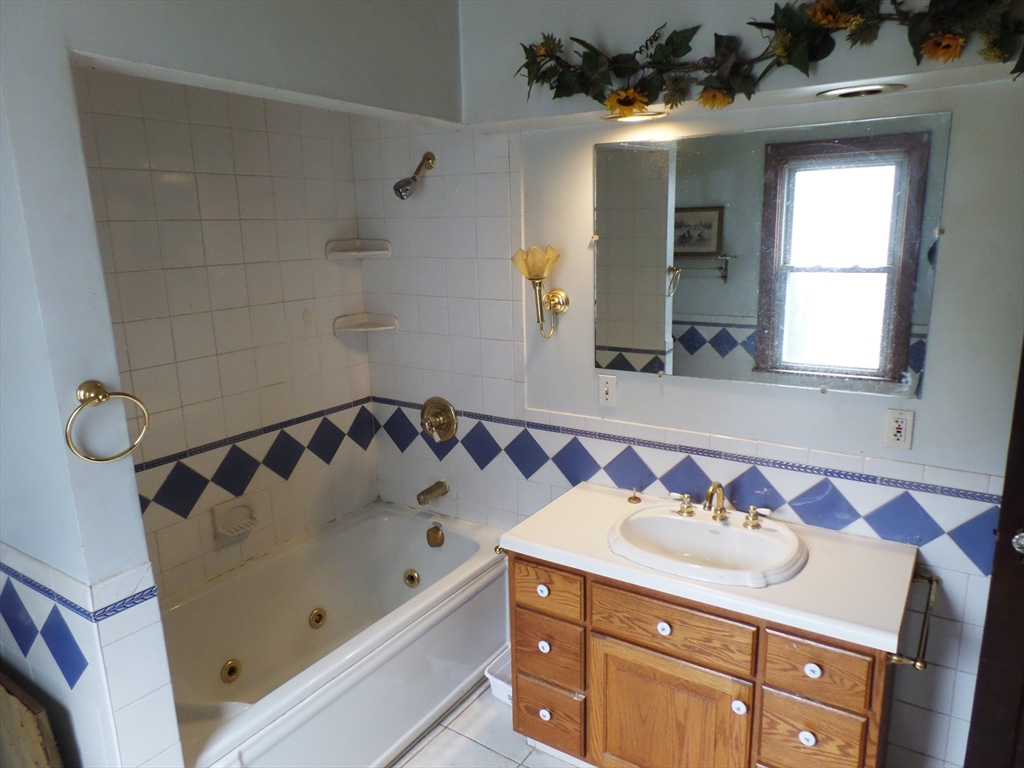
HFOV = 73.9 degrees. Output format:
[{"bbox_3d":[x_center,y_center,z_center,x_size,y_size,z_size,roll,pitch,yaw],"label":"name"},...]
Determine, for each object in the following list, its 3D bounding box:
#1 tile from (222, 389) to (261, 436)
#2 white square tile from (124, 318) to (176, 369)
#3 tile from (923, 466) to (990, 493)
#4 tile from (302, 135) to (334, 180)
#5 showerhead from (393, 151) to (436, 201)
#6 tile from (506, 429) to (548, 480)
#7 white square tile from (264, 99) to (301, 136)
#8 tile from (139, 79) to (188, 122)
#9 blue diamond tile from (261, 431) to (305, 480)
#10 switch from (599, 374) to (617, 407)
[{"bbox_3d":[-1.009,0.109,2.548,0.010,0.150,0.150,8,16,33],"label":"tile"},{"bbox_3d":[-1.177,-0.132,2.215,0.010,0.153,0.153,7,15,32],"label":"white square tile"},{"bbox_3d":[1.255,0.266,1.921,0.155,0.048,0.010,7,16,31],"label":"tile"},{"bbox_3d":[-0.769,-0.893,2.699,0.010,0.155,0.151,8,16,33],"label":"tile"},{"bbox_3d":[-0.378,-0.790,2.579,0.065,0.182,0.210,8,16,32],"label":"showerhead"},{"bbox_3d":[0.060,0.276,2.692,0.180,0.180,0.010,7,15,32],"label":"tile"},{"bbox_3d":[-0.860,-0.996,2.553,0.010,0.115,0.151,7,15,32],"label":"white square tile"},{"bbox_3d":[-1.113,-0.921,2.170,0.010,0.150,0.150,8,16,33],"label":"tile"},{"bbox_3d":[-0.911,0.285,2.723,0.010,0.216,0.216,7,15,32],"label":"blue diamond tile"},{"bbox_3d":[0.342,0.028,2.439,0.070,0.114,0.012,7,16,31],"label":"switch"}]

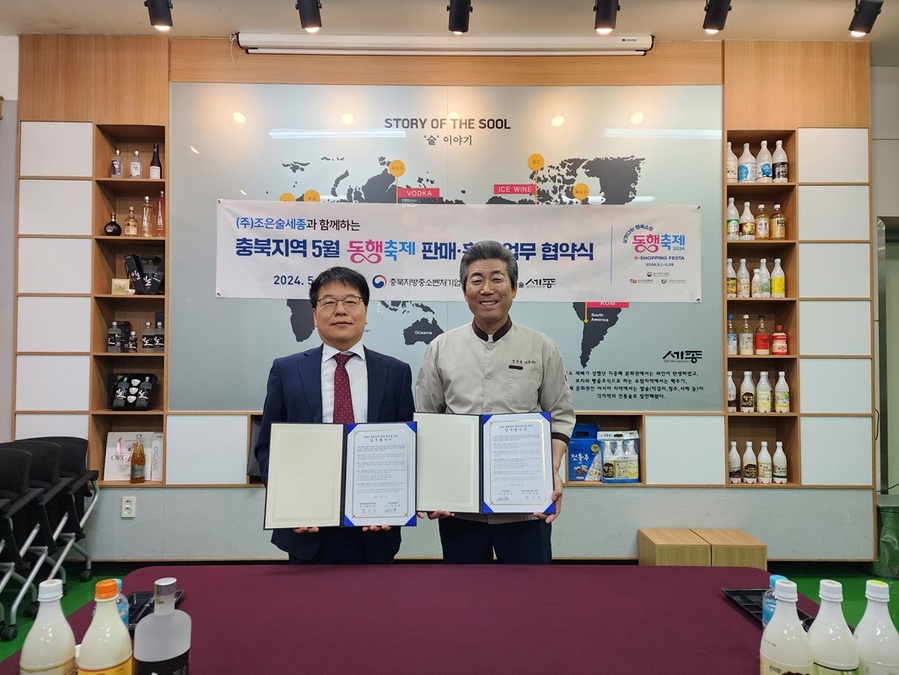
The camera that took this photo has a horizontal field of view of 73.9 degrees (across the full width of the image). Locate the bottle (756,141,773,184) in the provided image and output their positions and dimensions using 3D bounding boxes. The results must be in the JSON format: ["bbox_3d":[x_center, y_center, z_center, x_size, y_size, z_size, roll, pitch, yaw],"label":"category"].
[{"bbox_3d":[1.971,-1.099,3.740,0.088,0.270,0.088,0,-1,-1],"label":"bottle"}]

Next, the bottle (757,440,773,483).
[{"bbox_3d":[1.949,0.769,3.690,0.074,0.251,0.074,0,-1,-1],"label":"bottle"}]

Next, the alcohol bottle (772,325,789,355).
[{"bbox_3d":[2.062,0.016,3.725,0.083,0.187,0.083,0,-1,-1],"label":"alcohol bottle"}]

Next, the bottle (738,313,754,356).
[{"bbox_3d":[1.852,-0.016,3.723,0.077,0.248,0.077,0,-1,-1],"label":"bottle"}]

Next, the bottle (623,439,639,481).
[{"bbox_3d":[1.128,0.757,3.703,0.077,0.258,0.077,0,-1,-1],"label":"bottle"}]

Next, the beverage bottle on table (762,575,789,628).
[{"bbox_3d":[0.669,0.582,1.210,0.062,0.175,0.062,0,-1,-1],"label":"beverage bottle on table"}]

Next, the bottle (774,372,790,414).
[{"bbox_3d":[2.102,0.345,3.773,0.080,0.257,0.080,0,-1,-1],"label":"bottle"}]

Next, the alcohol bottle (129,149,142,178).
[{"bbox_3d":[-1.971,-1.077,3.760,0.070,0.192,0.068,0,-1,-1],"label":"alcohol bottle"}]

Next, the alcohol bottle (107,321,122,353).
[{"bbox_3d":[-2.088,-0.004,3.732,0.074,0.198,0.074,0,-1,-1],"label":"alcohol bottle"}]

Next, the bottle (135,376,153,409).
[{"bbox_3d":[-1.863,0.332,3.657,0.063,0.184,0.059,0,-21,-1],"label":"bottle"}]

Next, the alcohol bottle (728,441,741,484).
[{"bbox_3d":[1.758,0.769,3.688,0.076,0.251,0.076,0,-1,-1],"label":"alcohol bottle"}]

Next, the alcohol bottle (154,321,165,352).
[{"bbox_3d":[-1.771,0.001,3.649,0.063,0.187,0.063,0,-1,-9],"label":"alcohol bottle"}]

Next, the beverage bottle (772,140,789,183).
[{"bbox_3d":[2.103,-1.108,3.798,0.086,0.286,0.086,0,-1,-1],"label":"beverage bottle"}]

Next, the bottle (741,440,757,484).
[{"bbox_3d":[1.856,0.769,3.689,0.076,0.251,0.076,0,-1,-1],"label":"bottle"}]

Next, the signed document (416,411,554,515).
[{"bbox_3d":[0.106,0.387,1.863,0.429,0.310,0.042,0,-1,7],"label":"signed document"}]

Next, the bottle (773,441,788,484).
[{"bbox_3d":[2.045,0.770,3.692,0.076,0.250,0.076,0,-1,-1],"label":"bottle"}]

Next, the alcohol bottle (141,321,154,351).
[{"bbox_3d":[-1.855,-0.004,3.679,0.076,0.190,0.060,0,-1,-1],"label":"alcohol bottle"}]

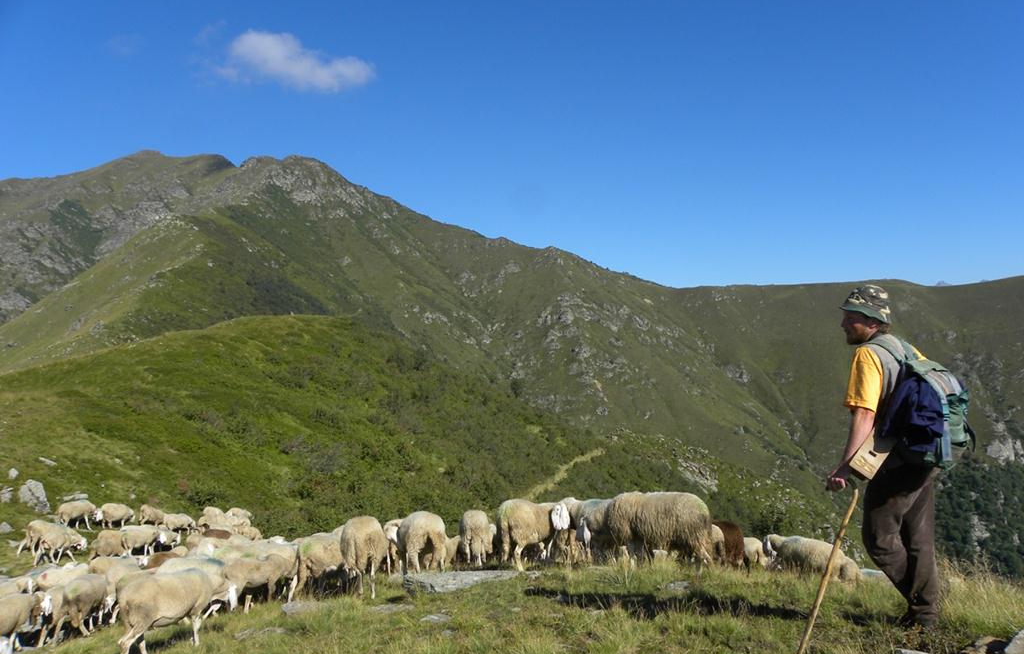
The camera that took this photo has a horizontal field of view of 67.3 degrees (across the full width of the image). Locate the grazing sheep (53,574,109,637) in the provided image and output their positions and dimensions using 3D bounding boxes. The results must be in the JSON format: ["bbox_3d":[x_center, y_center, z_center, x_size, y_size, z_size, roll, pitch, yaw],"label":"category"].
[{"bbox_3d":[-5.293,3.428,9.500,0.420,0.780,1.100,0,-2,14],"label":"grazing sheep"}]

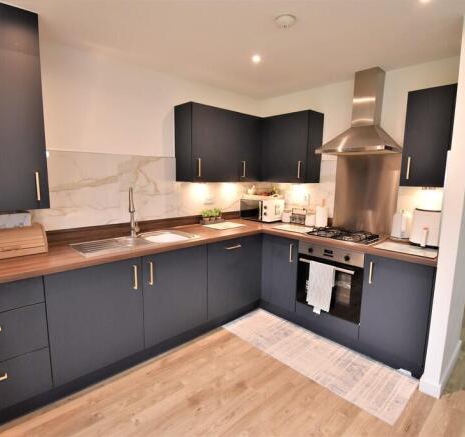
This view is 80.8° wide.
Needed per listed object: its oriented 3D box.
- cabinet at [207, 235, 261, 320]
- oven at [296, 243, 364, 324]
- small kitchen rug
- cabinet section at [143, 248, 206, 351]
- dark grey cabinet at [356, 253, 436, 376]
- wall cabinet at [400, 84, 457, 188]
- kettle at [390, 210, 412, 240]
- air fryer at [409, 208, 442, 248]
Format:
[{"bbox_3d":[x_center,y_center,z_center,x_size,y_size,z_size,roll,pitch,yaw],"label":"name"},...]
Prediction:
[{"bbox_3d":[-0.159,0.521,2.900,0.720,0.713,0.570,-7,11,-44],"label":"cabinet"},{"bbox_3d":[1.031,0.524,2.601,0.570,0.605,0.595,-7,11,-44],"label":"oven"},{"bbox_3d":[0.637,1.113,2.337,0.560,0.010,1.510,-7,11,-44],"label":"small kitchen rug"},{"bbox_3d":[-0.634,0.581,2.452,0.602,0.720,0.580,-7,10,-42],"label":"cabinet section"},{"bbox_3d":[1.411,0.653,2.255,0.570,0.750,0.450,-7,11,-44],"label":"dark grey cabinet"},{"bbox_3d":[1.567,-0.605,2.134,0.320,0.710,0.310,-7,11,-44],"label":"wall cabinet"},{"bbox_3d":[1.468,0.071,2.384,0.160,0.245,0.200,3,8,15],"label":"kettle"},{"bbox_3d":[1.590,0.070,2.204,0.285,0.305,0.255,-7,11,-44],"label":"air fryer"}]

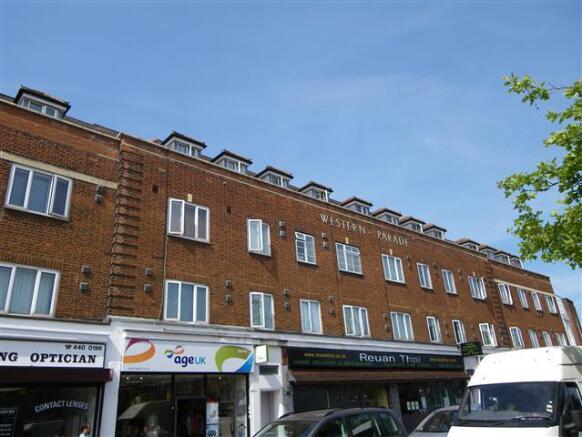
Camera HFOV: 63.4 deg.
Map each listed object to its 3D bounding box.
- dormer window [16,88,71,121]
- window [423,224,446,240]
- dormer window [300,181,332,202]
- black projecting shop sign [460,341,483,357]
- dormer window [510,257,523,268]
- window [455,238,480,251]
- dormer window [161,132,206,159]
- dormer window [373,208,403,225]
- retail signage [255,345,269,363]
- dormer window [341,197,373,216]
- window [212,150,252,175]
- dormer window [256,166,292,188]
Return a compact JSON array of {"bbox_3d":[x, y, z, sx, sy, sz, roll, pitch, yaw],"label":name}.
[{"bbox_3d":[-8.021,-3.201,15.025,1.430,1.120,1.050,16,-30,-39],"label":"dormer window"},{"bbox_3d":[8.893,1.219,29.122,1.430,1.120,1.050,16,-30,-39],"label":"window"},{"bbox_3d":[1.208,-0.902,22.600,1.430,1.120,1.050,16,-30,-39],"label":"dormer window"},{"bbox_3d":[8.980,6.434,23.244,0.140,0.590,1.030,16,-30,-39],"label":"black projecting shop sign"},{"bbox_3d":[17.190,3.637,36.258,1.430,1.120,1.050,16,-30,-39],"label":"dormer window"},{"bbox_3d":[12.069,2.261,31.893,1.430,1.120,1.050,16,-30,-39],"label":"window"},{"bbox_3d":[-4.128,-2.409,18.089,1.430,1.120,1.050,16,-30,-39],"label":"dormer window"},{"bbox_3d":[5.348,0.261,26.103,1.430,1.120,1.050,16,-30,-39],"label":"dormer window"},{"bbox_3d":[-0.881,4.301,14.947,0.110,0.500,0.540,16,-30,-39],"label":"retail signage"},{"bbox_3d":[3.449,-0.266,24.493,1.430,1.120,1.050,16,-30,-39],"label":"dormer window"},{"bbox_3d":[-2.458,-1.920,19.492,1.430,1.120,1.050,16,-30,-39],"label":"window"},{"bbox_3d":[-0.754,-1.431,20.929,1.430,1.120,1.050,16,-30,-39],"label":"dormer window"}]

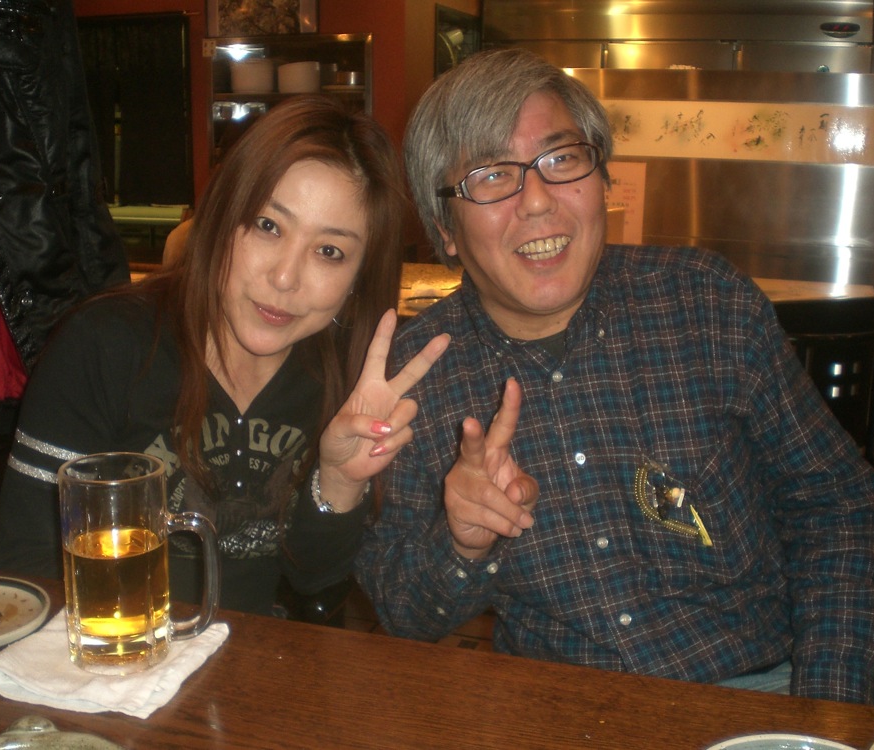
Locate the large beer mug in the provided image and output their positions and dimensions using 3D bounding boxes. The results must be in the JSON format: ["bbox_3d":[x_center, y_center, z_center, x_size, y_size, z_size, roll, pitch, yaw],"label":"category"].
[{"bbox_3d":[-0.231,0.145,0.865,0.119,0.153,0.080,-2,12,-17],"label":"large beer mug"}]

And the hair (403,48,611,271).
[{"bbox_3d":[0.071,-0.218,1.100,0.192,0.210,0.220,-14,12,-2],"label":"hair"}]

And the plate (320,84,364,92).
[{"bbox_3d":[-0.375,-1.176,4.500,0.195,0.026,0.195,1,11,0],"label":"plate"}]

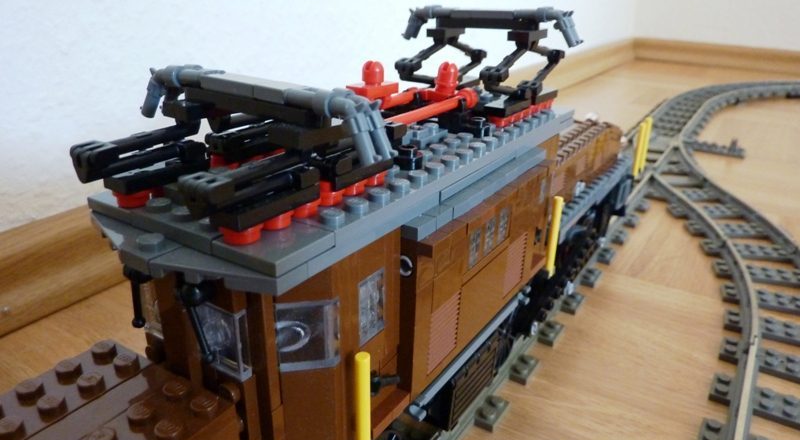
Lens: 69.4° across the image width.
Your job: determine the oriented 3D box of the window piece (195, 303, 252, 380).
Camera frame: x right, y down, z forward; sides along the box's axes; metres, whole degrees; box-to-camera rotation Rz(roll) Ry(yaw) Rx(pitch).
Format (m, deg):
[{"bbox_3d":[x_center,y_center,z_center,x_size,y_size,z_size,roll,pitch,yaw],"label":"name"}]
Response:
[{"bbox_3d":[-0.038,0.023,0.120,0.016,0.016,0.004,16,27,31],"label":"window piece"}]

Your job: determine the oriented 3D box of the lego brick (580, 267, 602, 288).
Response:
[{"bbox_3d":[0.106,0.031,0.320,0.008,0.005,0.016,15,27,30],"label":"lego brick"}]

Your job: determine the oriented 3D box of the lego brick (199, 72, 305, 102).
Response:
[{"bbox_3d":[-0.031,-0.028,0.121,0.024,0.003,0.007,16,27,30],"label":"lego brick"}]

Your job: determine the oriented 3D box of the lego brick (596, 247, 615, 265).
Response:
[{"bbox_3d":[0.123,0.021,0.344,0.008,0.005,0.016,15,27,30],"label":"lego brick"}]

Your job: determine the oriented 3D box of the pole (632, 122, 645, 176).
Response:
[{"bbox_3d":[0.136,-0.039,0.329,0.003,0.032,0.003,16,27,31],"label":"pole"}]

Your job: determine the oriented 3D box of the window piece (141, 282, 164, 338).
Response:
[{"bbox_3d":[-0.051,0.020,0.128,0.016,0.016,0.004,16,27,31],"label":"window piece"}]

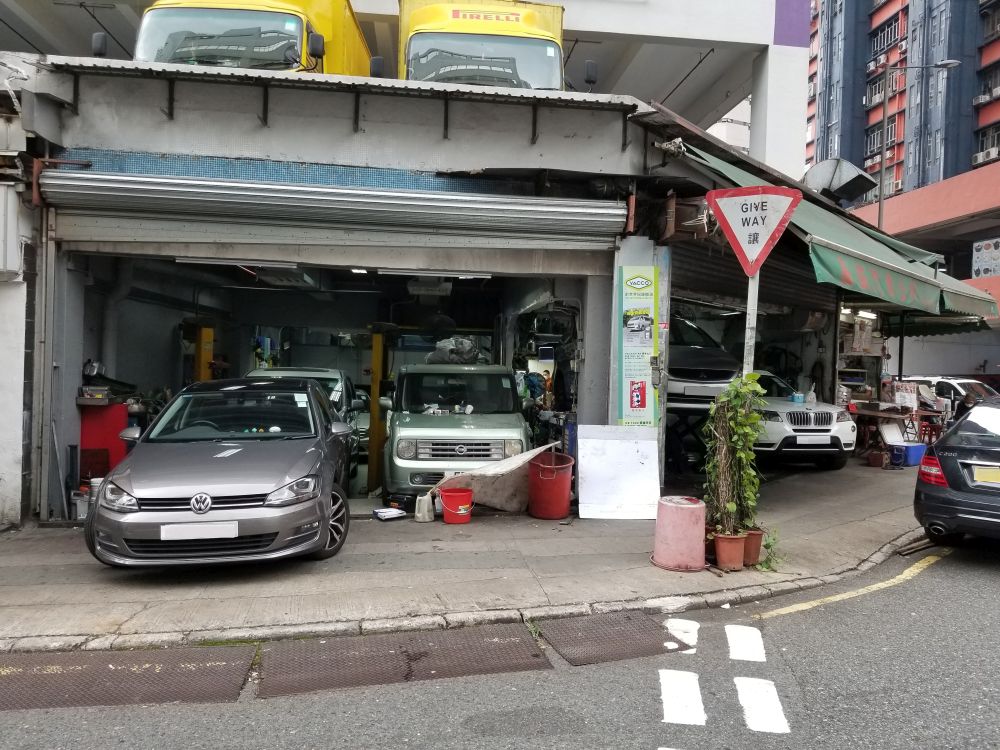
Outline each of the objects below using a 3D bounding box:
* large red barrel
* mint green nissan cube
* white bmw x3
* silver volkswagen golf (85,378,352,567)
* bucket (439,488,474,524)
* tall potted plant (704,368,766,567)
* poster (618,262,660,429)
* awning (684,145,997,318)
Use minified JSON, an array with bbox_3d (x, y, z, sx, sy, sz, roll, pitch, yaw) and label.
[{"bbox_3d":[0.560,1.220,8.150,0.480,0.660,0.480,2,1,0],"label":"large red barrel"},{"bbox_3d":[-0.630,0.690,9.830,1.720,1.650,3.750,1,1,-6],"label":"mint green nissan cube"},{"bbox_3d":[3.860,0.640,12.700,1.920,1.660,4.630,1,1,-13],"label":"white bmw x3"},{"bbox_3d":[-2.430,0.770,7.350,1.840,1.460,4.260,1,1,-9],"label":"silver volkswagen golf"},{"bbox_3d":[-0.450,1.360,7.760,0.340,0.330,0.330,2,1,-6],"label":"bucket"},{"bbox_3d":[1.950,0.790,6.220,0.480,1.630,0.450,2,1,-8],"label":"tall potted plant"},{"bbox_3d":[1.530,-0.310,8.280,0.450,1.800,0.020,0,1,-7],"label":"poster"},{"bbox_3d":[5.500,-1.730,11.100,1.450,1.650,8.400,3,1,45],"label":"awning"}]

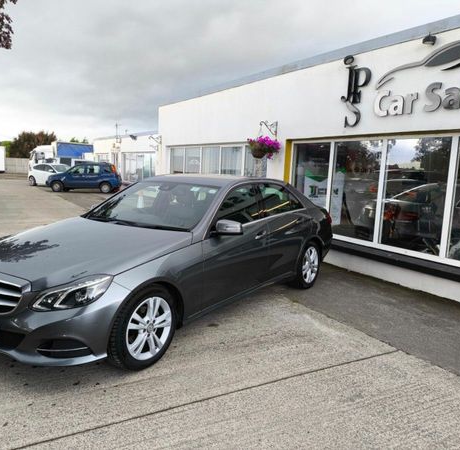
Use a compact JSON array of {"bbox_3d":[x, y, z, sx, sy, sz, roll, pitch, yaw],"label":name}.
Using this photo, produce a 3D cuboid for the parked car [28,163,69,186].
[{"bbox_3d":[-10.580,-3.094,26.879,3.980,1.460,1.730,6,8,24],"label":"parked car"}]

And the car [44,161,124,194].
[{"bbox_3d":[-7.524,-2.491,22.539,3.760,1.490,1.660,1,8,-10],"label":"car"}]

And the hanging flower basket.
[{"bbox_3d":[0.624,-1.447,8.106,0.560,0.420,0.580,2,8,0],"label":"hanging flower basket"}]

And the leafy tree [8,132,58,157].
[{"bbox_3d":[-25.073,-9.369,55.012,6.100,5.165,6.100,-1,8,-24],"label":"leafy tree"}]

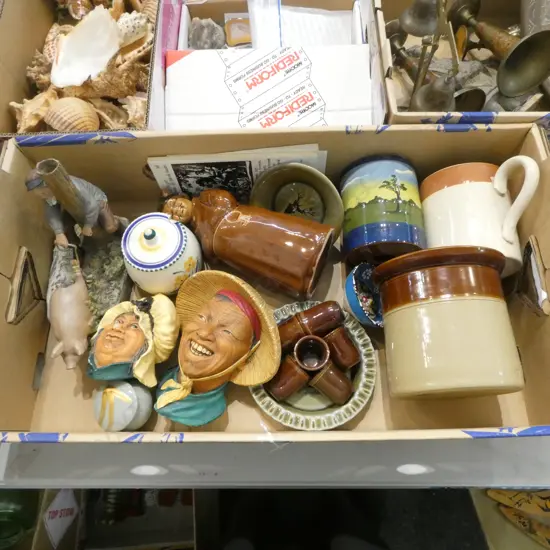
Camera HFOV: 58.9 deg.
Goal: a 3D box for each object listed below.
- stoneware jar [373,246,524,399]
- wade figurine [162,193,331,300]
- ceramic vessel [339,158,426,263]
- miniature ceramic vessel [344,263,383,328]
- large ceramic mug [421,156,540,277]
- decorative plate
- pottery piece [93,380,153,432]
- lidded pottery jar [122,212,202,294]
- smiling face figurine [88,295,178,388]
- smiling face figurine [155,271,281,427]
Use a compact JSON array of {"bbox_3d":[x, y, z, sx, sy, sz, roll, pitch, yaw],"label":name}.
[{"bbox_3d":[0.174,0.049,0.485,0.130,0.130,0.126,0,66,3],"label":"stoneware jar"},{"bbox_3d":[-0.030,-0.040,0.557,0.187,0.080,0.080,20,47,11],"label":"wade figurine"},{"bbox_3d":[0.122,-0.072,0.555,0.091,0.091,0.099,1,69,4],"label":"ceramic vessel"},{"bbox_3d":[0.100,0.023,0.530,0.037,0.071,0.071,-20,63,37],"label":"miniature ceramic vessel"},{"bbox_3d":[0.229,-0.060,0.538,0.115,0.090,0.102,-11,66,26],"label":"large ceramic mug"},{"bbox_3d":[0.042,0.099,0.526,0.134,0.029,0.134,-1,69,3],"label":"decorative plate"},{"bbox_3d":[-0.160,0.137,0.515,0.056,0.043,0.056,-7,68,17],"label":"pottery piece"},{"bbox_3d":[-0.128,-0.022,0.553,0.085,0.091,0.085,-5,60,12],"label":"lidded pottery jar"},{"bbox_3d":[-0.146,0.071,0.520,0.080,0.059,0.097,18,70,24],"label":"smiling face figurine"},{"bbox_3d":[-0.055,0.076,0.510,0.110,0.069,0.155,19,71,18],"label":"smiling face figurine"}]

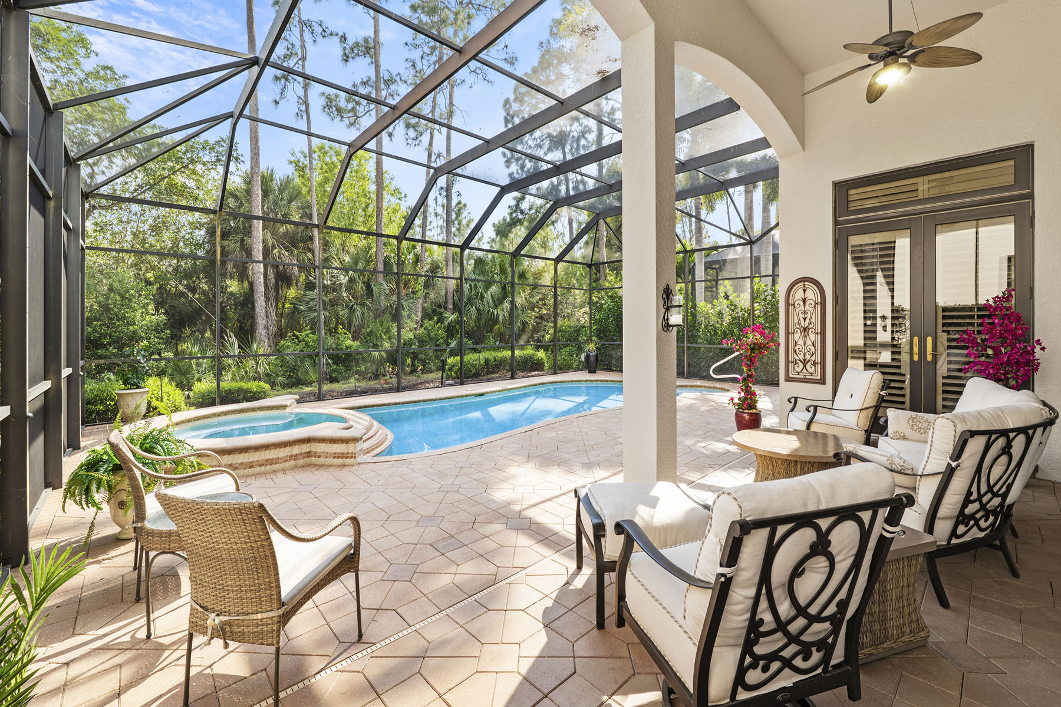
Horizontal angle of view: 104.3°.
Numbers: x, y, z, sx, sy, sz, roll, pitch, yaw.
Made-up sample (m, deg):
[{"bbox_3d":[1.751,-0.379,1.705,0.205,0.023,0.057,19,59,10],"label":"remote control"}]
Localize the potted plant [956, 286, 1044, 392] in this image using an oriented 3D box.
[{"bbox_3d":[4.420,0.304,3.880,0.760,1.780,0.700,2,2,45],"label":"potted plant"}]

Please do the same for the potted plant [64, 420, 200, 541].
[{"bbox_3d":[-2.830,0.851,2.900,0.900,0.800,0.870,2,2,45],"label":"potted plant"}]

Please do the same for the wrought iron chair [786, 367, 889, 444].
[{"bbox_3d":[3.340,0.684,4.570,0.840,0.940,0.730,0,2,13],"label":"wrought iron chair"}]

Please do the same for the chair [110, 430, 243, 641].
[{"bbox_3d":[-2.100,0.847,2.450,0.570,0.860,0.620,2,2,44],"label":"chair"}]

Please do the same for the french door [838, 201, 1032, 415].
[{"bbox_3d":[4.370,-0.243,4.590,1.540,2.530,0.120,2,2,45],"label":"french door"}]

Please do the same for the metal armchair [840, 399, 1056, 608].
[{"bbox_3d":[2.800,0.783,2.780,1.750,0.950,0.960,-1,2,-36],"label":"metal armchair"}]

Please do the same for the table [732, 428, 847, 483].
[{"bbox_3d":[2.170,0.973,3.380,0.940,0.500,0.940,2,2,45],"label":"table"}]

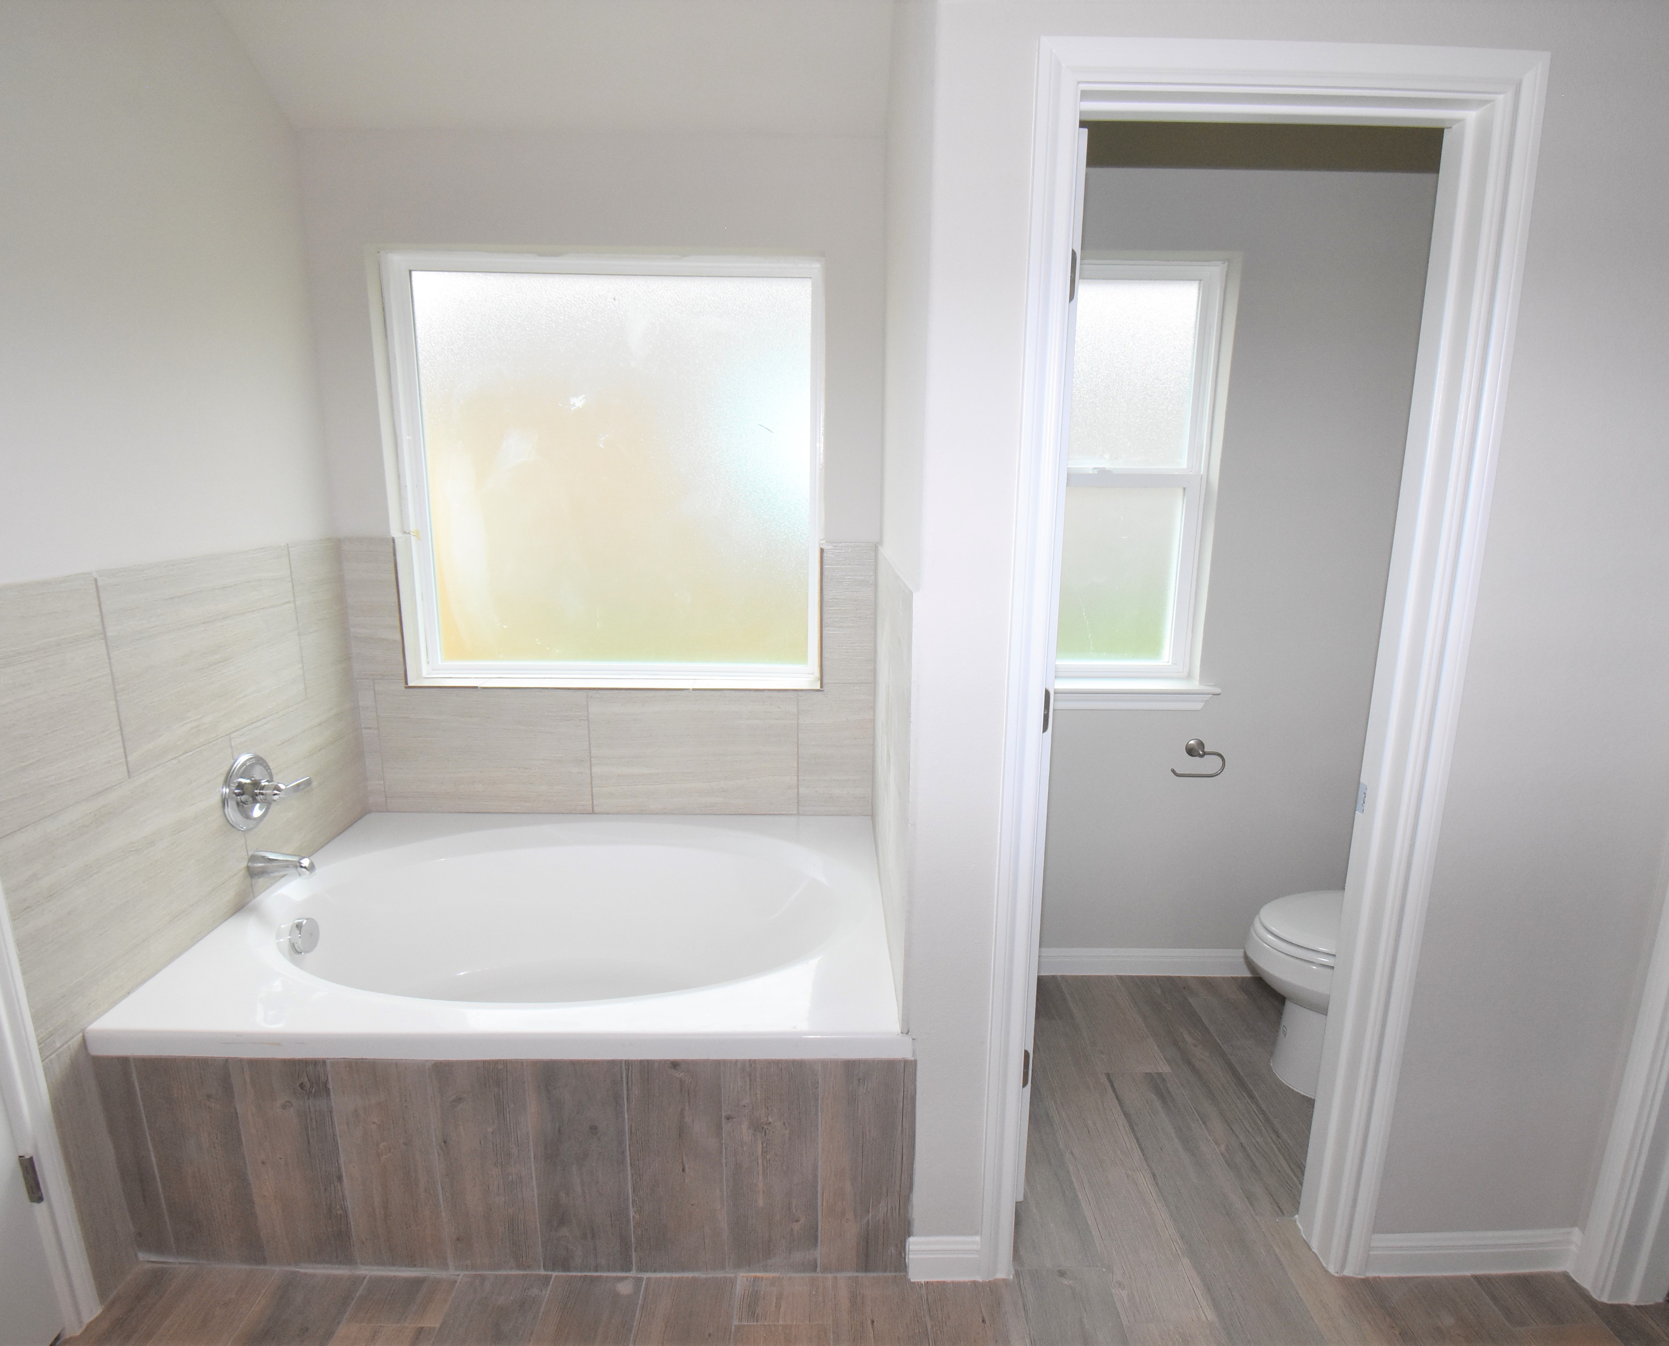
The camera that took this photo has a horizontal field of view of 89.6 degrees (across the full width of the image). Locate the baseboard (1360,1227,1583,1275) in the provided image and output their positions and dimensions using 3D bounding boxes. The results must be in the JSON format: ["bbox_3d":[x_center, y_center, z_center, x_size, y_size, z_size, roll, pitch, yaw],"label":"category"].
[{"bbox_3d":[1.236,1.122,1.631,0.400,0.100,0.014,0,13,0],"label":"baseboard"}]

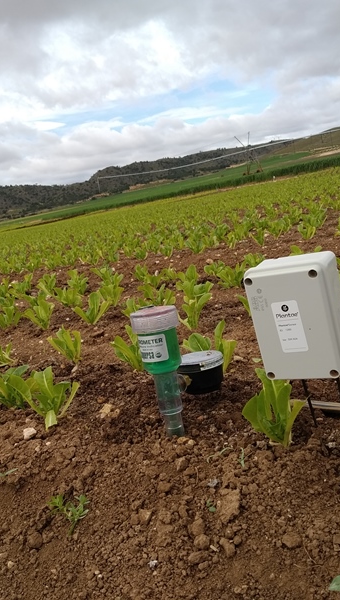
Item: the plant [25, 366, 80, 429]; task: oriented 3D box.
[{"bbox_3d":[-0.242,0.201,1.255,0.114,0.122,0.117,-13,11,-13],"label":"plant"}]

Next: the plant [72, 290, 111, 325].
[{"bbox_3d":[-0.286,0.029,2.204,0.141,0.116,0.131,-12,11,-8],"label":"plant"}]

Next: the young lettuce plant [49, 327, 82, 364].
[{"bbox_3d":[-0.293,0.130,1.717,0.094,0.109,0.107,-13,11,-10],"label":"young lettuce plant"}]

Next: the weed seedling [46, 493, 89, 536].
[{"bbox_3d":[-0.149,0.323,0.906,0.060,0.060,0.056,-13,11,-14],"label":"weed seedling"}]

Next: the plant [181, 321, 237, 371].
[{"bbox_3d":[0.092,0.115,1.385,0.126,0.119,0.123,-10,11,3],"label":"plant"}]

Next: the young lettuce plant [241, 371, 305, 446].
[{"bbox_3d":[0.164,0.172,0.954,0.099,0.131,0.109,-9,11,9],"label":"young lettuce plant"}]

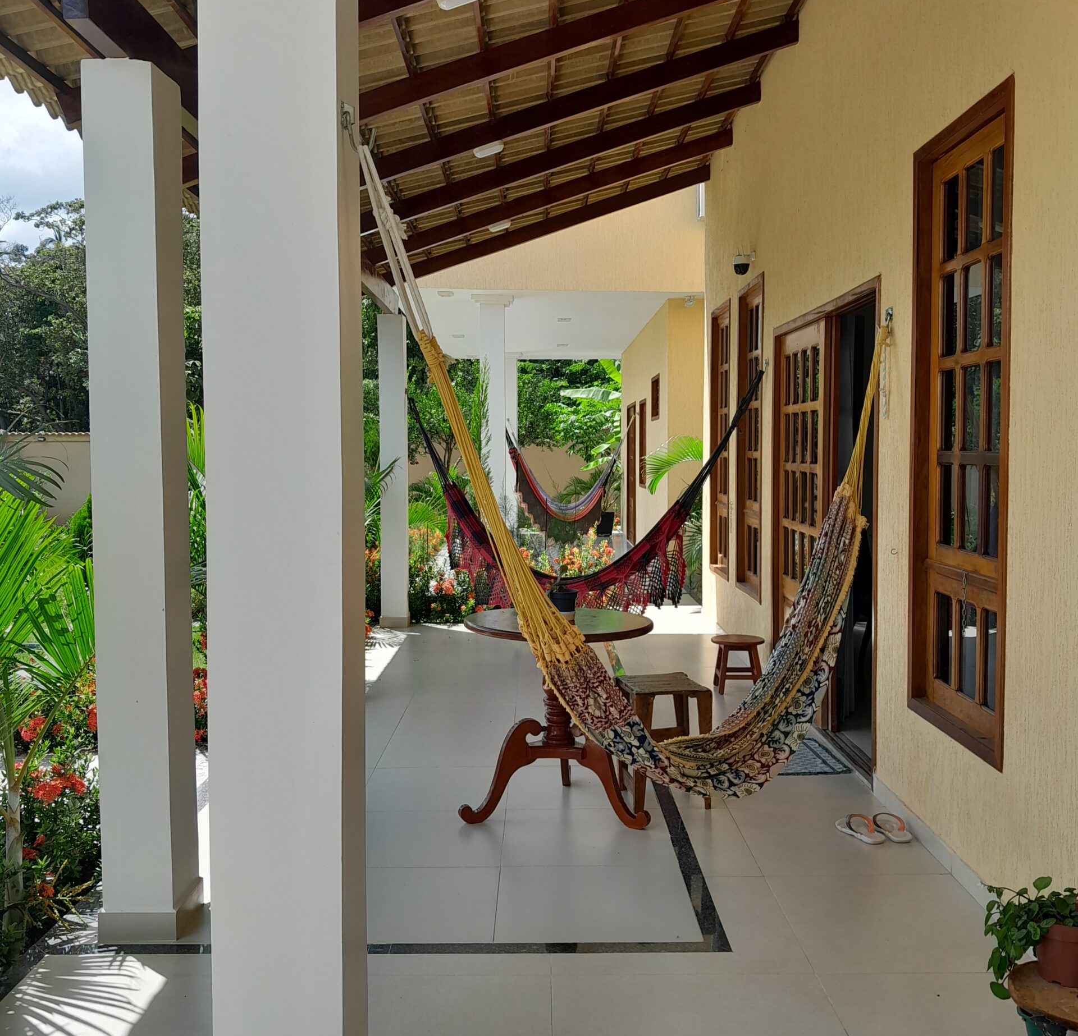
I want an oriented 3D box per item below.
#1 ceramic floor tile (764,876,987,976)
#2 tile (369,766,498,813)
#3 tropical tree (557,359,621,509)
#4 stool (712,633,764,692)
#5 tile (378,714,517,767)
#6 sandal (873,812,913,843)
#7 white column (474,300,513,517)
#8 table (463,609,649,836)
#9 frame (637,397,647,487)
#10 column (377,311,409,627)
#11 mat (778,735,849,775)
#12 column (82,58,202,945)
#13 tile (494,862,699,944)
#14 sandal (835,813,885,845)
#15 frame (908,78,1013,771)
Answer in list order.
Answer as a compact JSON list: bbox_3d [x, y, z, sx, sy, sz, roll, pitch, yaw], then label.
[{"bbox_3d":[1.089,1.241,3.447,0.658,0.012,0.721,0,3,0],"label":"ceramic floor tile"},{"bbox_3d":[-0.429,1.128,4.686,0.597,0.010,0.603,0,3,0],"label":"tile"},{"bbox_3d":[1.117,-1.522,21.247,1.700,3.200,1.700,0,3,0],"label":"tropical tree"},{"bbox_3d":[1.206,0.891,6.808,0.325,0.310,0.325,0,3,0],"label":"stool"},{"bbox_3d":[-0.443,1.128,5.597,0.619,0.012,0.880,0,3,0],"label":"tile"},{"bbox_3d":[1.331,1.159,4.239,0.100,0.060,0.260,-1,3,-10],"label":"sandal"},{"bbox_3d":[-0.503,-0.853,12.187,0.435,3.080,0.430,0,3,0],"label":"white column"},{"bbox_3d":[0.075,0.767,4.328,0.728,0.750,0.743,0,3,0],"label":"table"},{"bbox_3d":[1.501,-1.017,15.767,0.120,1.241,1.030,0,3,0],"label":"frame"},{"bbox_3d":[-1.162,-0.374,9.055,0.223,2.490,0.280,0,3,0],"label":"column"},{"bbox_3d":[1.153,1.086,5.152,0.397,0.012,0.585,0,3,0],"label":"mat"},{"bbox_3d":[-1.151,-0.031,3.268,0.224,2.472,0.273,0,3,0],"label":"column"},{"bbox_3d":[0.170,1.196,3.480,0.600,0.010,0.584,0,3,0],"label":"tile"},{"bbox_3d":[1.211,1.161,4.225,0.100,0.060,0.260,-1,3,-20],"label":"sandal"},{"bbox_3d":[1.461,-0.297,3.840,0.120,2.106,0.901,0,3,0],"label":"frame"}]

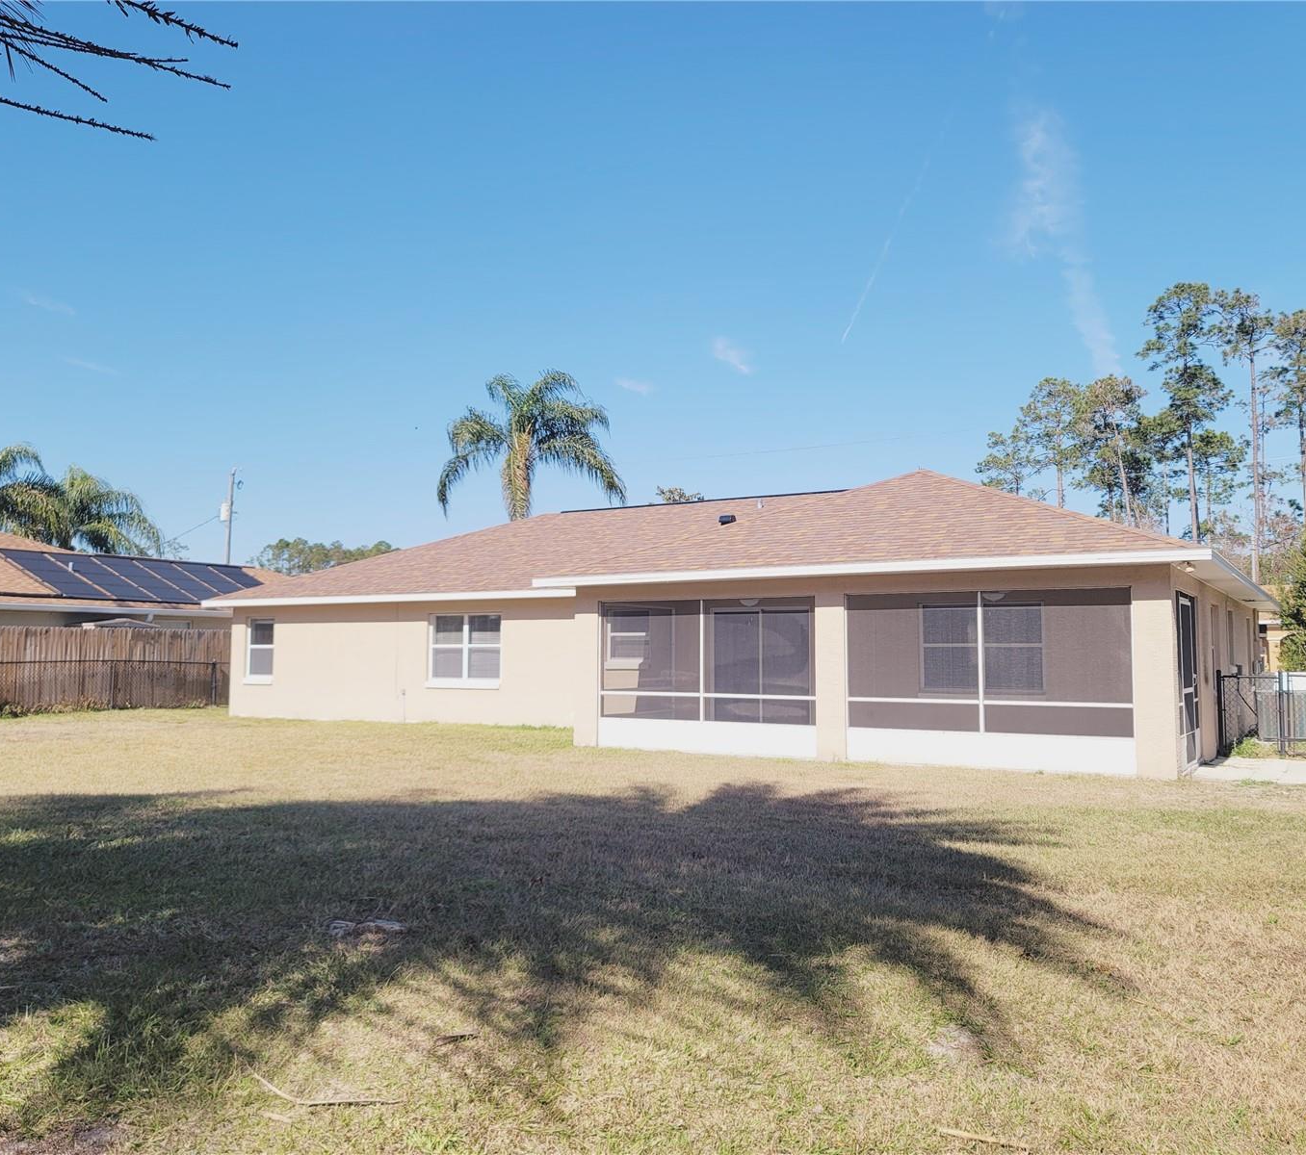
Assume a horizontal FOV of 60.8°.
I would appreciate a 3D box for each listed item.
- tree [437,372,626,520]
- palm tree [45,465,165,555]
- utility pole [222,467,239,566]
[{"bbox_3d":[-4.454,-1.483,37.116,6.200,10.976,6.200,1,-4,-7],"label":"tree"},{"bbox_3d":[-25.687,-0.107,49.157,6.000,9.823,6.000,2,-5,-28],"label":"palm tree"},{"bbox_3d":[-20.116,-0.100,52.639,0.750,10.323,0.450,3,-4,-21],"label":"utility pole"}]

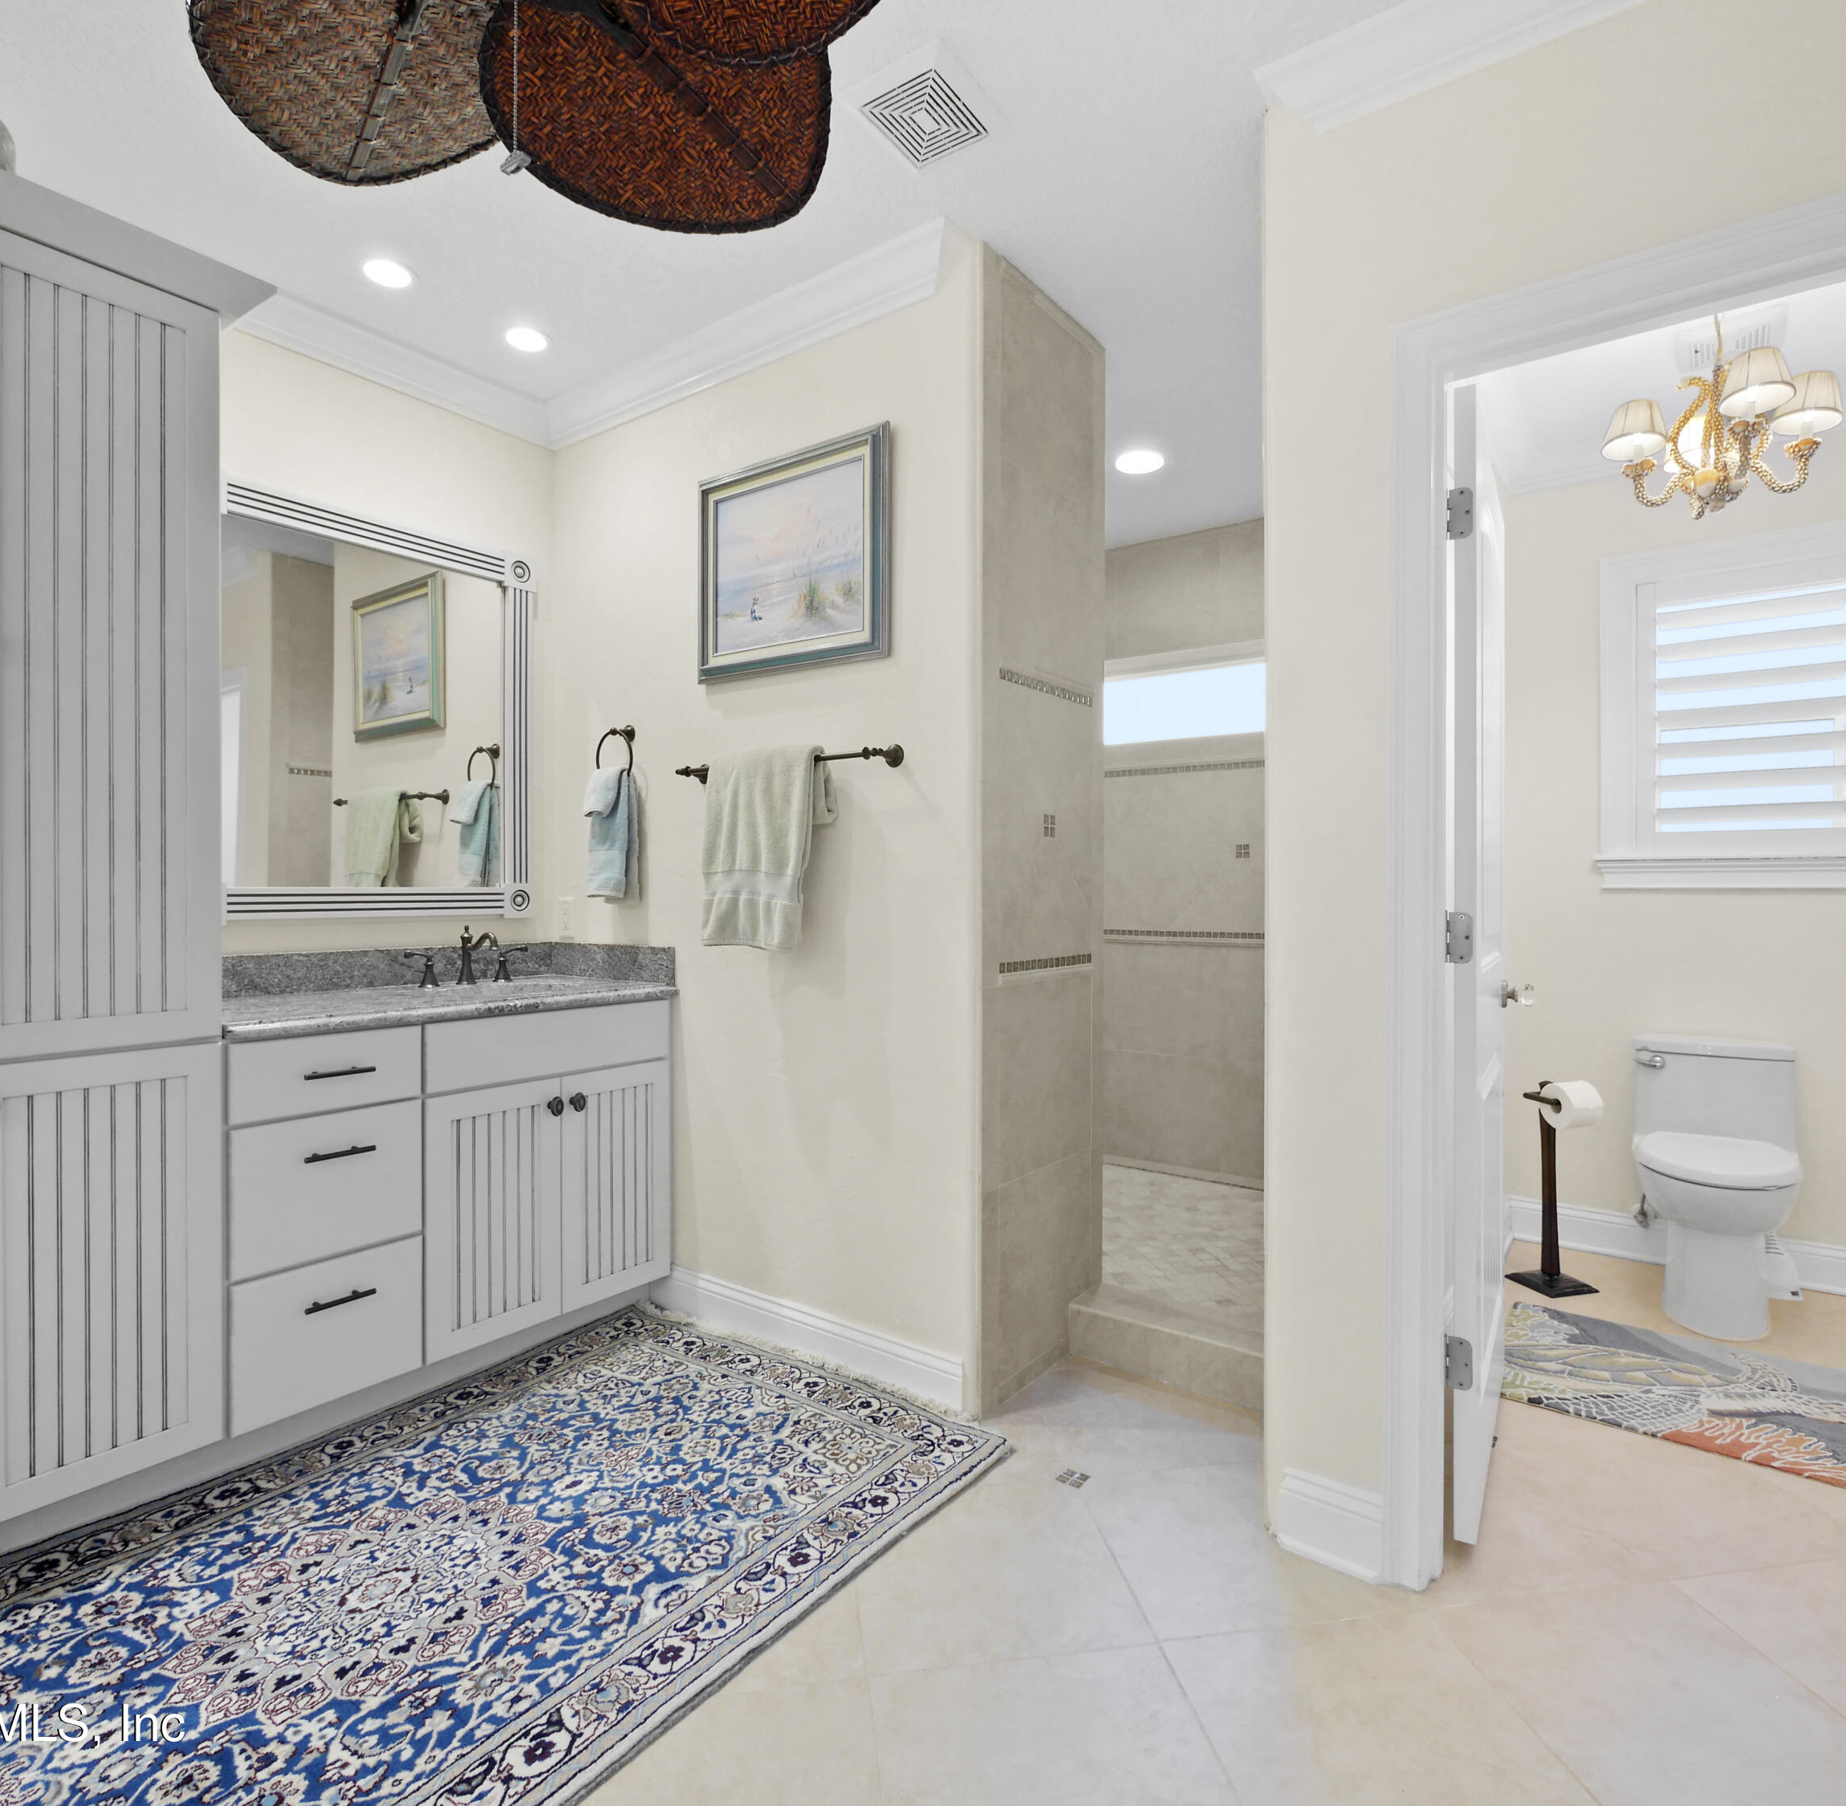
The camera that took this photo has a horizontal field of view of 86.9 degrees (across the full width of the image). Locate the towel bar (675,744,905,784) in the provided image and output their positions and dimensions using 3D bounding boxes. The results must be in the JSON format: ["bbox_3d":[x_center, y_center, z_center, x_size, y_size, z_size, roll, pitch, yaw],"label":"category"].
[{"bbox_3d":[-0.357,-0.347,2.435,0.690,0.055,0.095,0,0,34],"label":"towel bar"}]

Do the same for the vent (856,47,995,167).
[{"bbox_3d":[0.009,-1.443,1.774,0.190,0.025,0.197,0,0,39],"label":"vent"}]

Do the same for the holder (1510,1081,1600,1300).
[{"bbox_3d":[1.877,0.835,2.880,0.200,0.600,0.185,0,1,-17],"label":"holder"}]

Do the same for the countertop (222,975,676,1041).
[{"bbox_3d":[-1.236,0.248,2.471,0.570,0.036,1.060,0,0,39],"label":"countertop"}]

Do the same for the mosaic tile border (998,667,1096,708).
[{"bbox_3d":[0.313,-0.518,2.366,0.010,0.027,0.430,0,0,39],"label":"mosaic tile border"}]

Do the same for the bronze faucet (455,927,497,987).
[{"bbox_3d":[-1.234,0.146,2.699,0.177,0.160,0.056,0,0,39],"label":"bronze faucet"}]

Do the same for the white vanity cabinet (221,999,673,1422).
[{"bbox_3d":[-1.243,0.707,2.480,0.540,0.870,1.056,0,0,39],"label":"white vanity cabinet"}]

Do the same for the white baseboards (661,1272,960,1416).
[{"bbox_3d":[-0.343,1.066,2.435,1.030,0.133,0.016,1,1,34],"label":"white baseboards"}]

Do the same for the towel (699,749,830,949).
[{"bbox_3d":[-0.380,-0.127,2.374,0.390,0.485,0.090,1,1,34],"label":"towel"}]

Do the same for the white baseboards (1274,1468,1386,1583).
[{"bbox_3d":[0.706,1.077,1.692,0.165,0.135,0.024,1,1,31],"label":"white baseboards"}]

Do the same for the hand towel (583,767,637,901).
[{"bbox_3d":[-0.868,-0.191,2.705,0.150,0.360,0.100,1,1,34],"label":"hand towel"}]

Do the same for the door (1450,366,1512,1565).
[{"bbox_3d":[1.170,0.114,2.038,0.036,2.040,0.760,0,0,34],"label":"door"}]

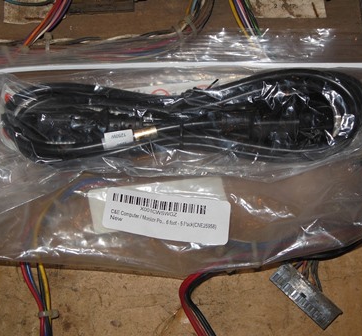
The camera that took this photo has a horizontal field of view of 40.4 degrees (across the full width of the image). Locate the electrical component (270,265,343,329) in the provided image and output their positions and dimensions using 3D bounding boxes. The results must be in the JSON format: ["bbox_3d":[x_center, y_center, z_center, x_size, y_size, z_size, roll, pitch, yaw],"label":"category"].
[{"bbox_3d":[0.063,0.065,0.250,0.013,0.007,0.035,-42,72,-17],"label":"electrical component"}]

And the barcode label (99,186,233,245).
[{"bbox_3d":[-0.007,0.025,0.262,0.067,0.002,0.025,8,59,-3],"label":"barcode label"}]

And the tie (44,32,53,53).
[{"bbox_3d":[-0.085,-0.080,0.316,0.006,0.009,0.013,0,66,0],"label":"tie"}]

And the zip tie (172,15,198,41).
[{"bbox_3d":[0.002,-0.091,0.321,0.014,0.010,0.015,-20,68,-9],"label":"zip tie"}]

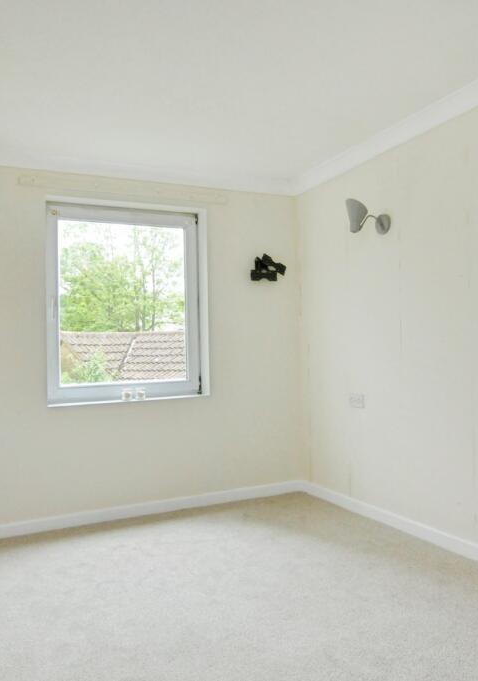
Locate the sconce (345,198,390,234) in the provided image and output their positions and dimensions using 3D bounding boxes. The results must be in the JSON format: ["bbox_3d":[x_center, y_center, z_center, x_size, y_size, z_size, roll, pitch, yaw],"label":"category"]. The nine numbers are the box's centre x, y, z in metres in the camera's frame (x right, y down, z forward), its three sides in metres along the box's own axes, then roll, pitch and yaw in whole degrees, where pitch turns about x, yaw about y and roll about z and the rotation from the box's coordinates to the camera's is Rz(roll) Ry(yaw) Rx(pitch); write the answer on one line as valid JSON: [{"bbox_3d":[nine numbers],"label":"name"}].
[{"bbox_3d":[0.774,-0.749,3.264,0.240,0.215,0.150,-1,-1,-26],"label":"sconce"}]

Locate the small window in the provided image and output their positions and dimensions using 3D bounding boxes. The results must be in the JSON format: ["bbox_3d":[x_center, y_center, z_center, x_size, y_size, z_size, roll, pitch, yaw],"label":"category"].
[{"bbox_3d":[-0.759,-0.257,3.730,1.083,1.327,0.100,-1,-1,-24],"label":"small window"}]

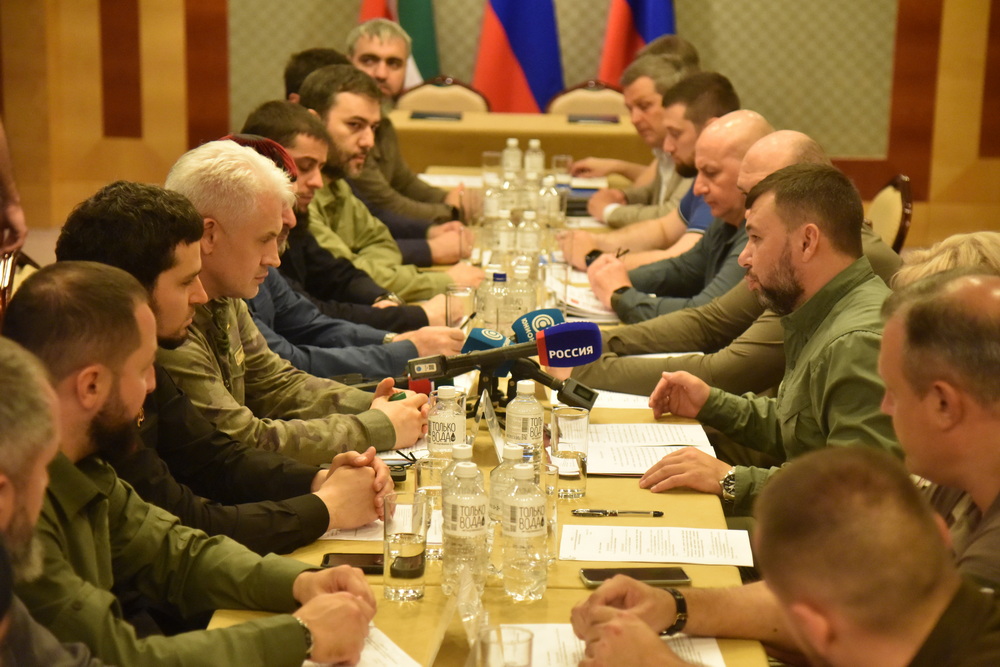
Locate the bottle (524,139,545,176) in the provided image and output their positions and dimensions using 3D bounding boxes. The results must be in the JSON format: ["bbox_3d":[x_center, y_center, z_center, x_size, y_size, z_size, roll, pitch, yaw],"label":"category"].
[{"bbox_3d":[0.119,-0.579,7.949,0.066,0.196,0.066,1,11,0],"label":"bottle"}]

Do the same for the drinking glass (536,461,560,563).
[{"bbox_3d":[0.058,0.277,3.491,0.062,0.145,0.062,1,11,0],"label":"drinking glass"}]

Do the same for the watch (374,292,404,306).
[{"bbox_3d":[-0.271,-0.078,5.583,0.065,0.055,0.038,22,3,-19],"label":"watch"}]

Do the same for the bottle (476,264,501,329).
[{"bbox_3d":[-0.020,-0.049,5.109,0.066,0.196,0.066,1,11,0],"label":"bottle"}]

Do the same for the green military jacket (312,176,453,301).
[{"bbox_3d":[-0.382,-0.153,6.122,0.500,0.505,0.580,5,11,21],"label":"green military jacket"}]

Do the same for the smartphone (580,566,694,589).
[{"bbox_3d":[0.201,0.363,3.386,0.155,0.009,0.075,0,10,-6],"label":"smartphone"}]

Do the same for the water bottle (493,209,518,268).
[{"bbox_3d":[0.011,-0.231,6.125,0.065,0.194,0.065,1,10,0],"label":"water bottle"}]

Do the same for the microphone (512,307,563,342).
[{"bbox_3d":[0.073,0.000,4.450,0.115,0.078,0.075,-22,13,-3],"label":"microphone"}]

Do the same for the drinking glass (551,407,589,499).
[{"bbox_3d":[0.119,0.203,3.864,0.062,0.145,0.062,1,11,0],"label":"drinking glass"}]

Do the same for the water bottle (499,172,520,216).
[{"bbox_3d":[0.029,-0.392,6.944,0.066,0.196,0.066,1,11,0],"label":"water bottle"}]

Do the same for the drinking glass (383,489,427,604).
[{"bbox_3d":[-0.138,0.309,3.313,0.064,0.147,0.064,1,11,0],"label":"drinking glass"}]

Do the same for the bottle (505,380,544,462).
[{"bbox_3d":[0.043,0.179,3.844,0.067,0.197,0.067,1,11,0],"label":"bottle"}]

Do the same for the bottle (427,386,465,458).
[{"bbox_3d":[-0.090,0.186,3.815,0.065,0.194,0.065,0,10,-8],"label":"bottle"}]

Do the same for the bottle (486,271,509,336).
[{"bbox_3d":[-0.001,-0.029,4.985,0.063,0.204,0.063,1,11,0],"label":"bottle"}]

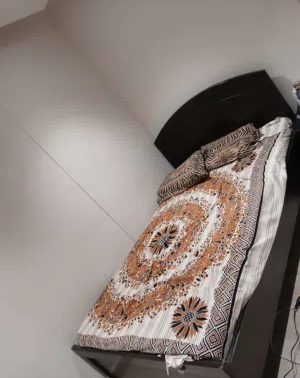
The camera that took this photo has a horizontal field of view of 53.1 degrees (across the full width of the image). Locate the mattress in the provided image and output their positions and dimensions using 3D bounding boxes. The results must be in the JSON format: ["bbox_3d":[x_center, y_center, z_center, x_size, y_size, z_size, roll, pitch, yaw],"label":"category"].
[{"bbox_3d":[0.319,0.250,2.225,1.323,0.148,1.931,-29,18,47],"label":"mattress"}]

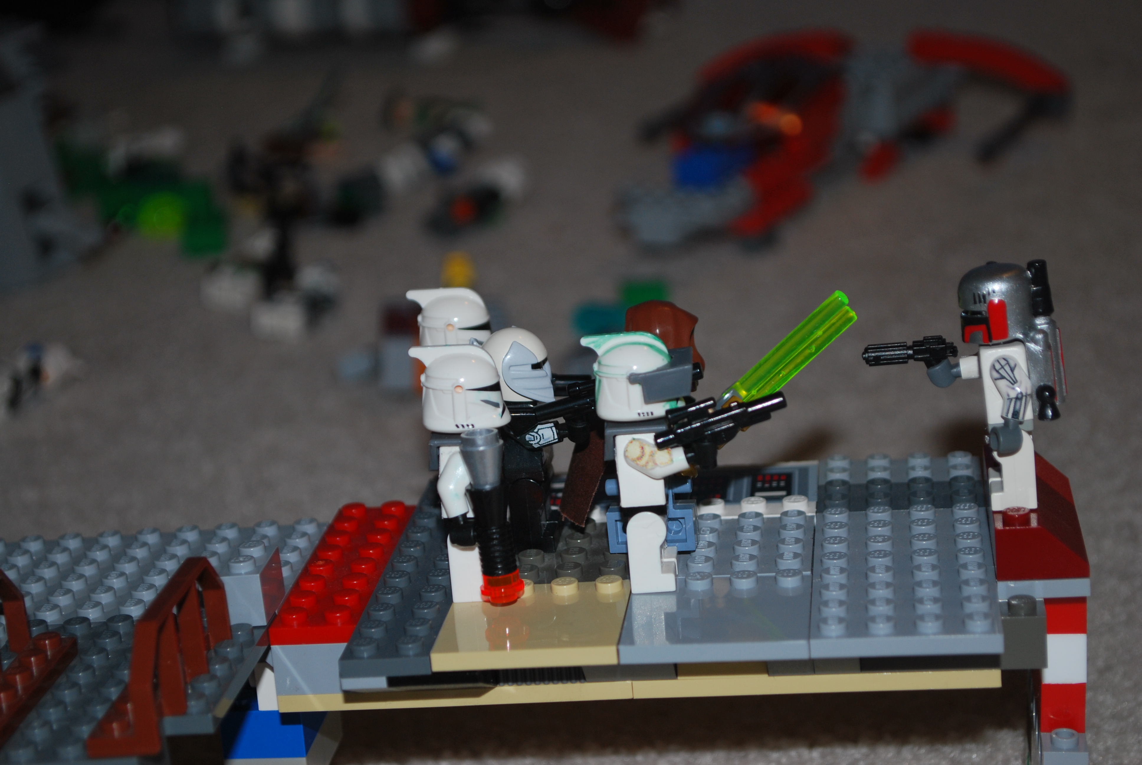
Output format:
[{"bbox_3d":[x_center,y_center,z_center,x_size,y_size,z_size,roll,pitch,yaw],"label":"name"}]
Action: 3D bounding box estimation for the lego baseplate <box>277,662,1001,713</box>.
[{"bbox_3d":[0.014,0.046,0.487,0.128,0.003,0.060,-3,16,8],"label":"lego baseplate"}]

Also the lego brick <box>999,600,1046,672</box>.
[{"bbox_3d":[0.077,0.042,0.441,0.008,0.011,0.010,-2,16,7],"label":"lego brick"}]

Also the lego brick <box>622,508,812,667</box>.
[{"bbox_3d":[0.027,0.036,0.465,0.032,0.005,0.064,-2,16,7],"label":"lego brick"}]

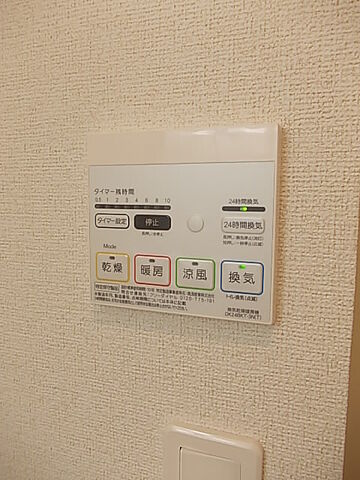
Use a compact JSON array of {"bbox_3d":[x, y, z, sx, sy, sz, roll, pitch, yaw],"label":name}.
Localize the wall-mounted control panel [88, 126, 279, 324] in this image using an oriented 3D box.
[{"bbox_3d":[-0.001,-0.012,0.265,0.130,0.122,0.017,2,6,18],"label":"wall-mounted control panel"}]

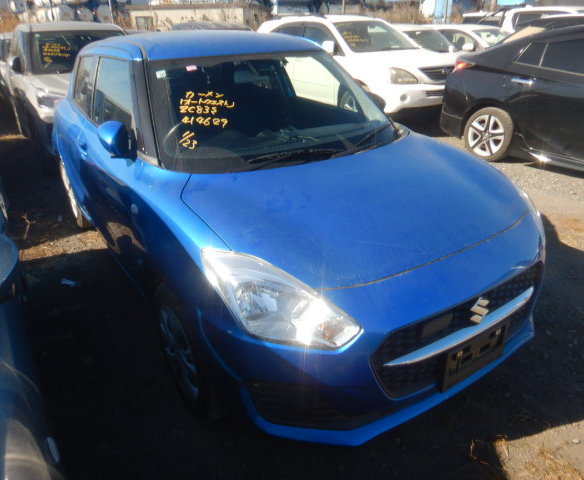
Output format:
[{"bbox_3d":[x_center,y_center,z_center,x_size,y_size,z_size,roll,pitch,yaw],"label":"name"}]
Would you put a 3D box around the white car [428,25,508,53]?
[{"bbox_3d":[4.870,-4.961,11.929,1.730,1.500,4.200,-16,29,-28],"label":"white car"}]

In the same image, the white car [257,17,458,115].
[{"bbox_3d":[1.114,-3.384,8.546,1.845,1.690,4.740,-15,29,-28],"label":"white car"}]

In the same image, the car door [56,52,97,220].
[{"bbox_3d":[-1.444,-0.733,3.081,0.260,1.110,0.920,-16,30,-30],"label":"car door"}]

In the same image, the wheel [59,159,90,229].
[{"bbox_3d":[-1.770,-0.410,3.712,0.190,0.610,0.610,-16,30,-30],"label":"wheel"}]

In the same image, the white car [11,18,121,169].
[{"bbox_3d":[-3.031,-2.316,6.576,1.695,1.620,3.995,-16,30,-28],"label":"white car"}]

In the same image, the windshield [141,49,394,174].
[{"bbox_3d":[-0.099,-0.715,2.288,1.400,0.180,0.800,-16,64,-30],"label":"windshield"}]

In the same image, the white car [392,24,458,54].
[{"bbox_3d":[2.682,-4.253,10.512,1.750,1.520,4.400,-16,29,-28],"label":"white car"}]

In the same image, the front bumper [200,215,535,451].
[{"bbox_3d":[0.489,0.313,1.799,1.690,0.630,0.600,-16,30,-30],"label":"front bumper"}]

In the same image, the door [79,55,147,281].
[{"bbox_3d":[-0.899,-0.380,2.347,0.260,1.130,1.110,-16,30,-30],"label":"door"}]

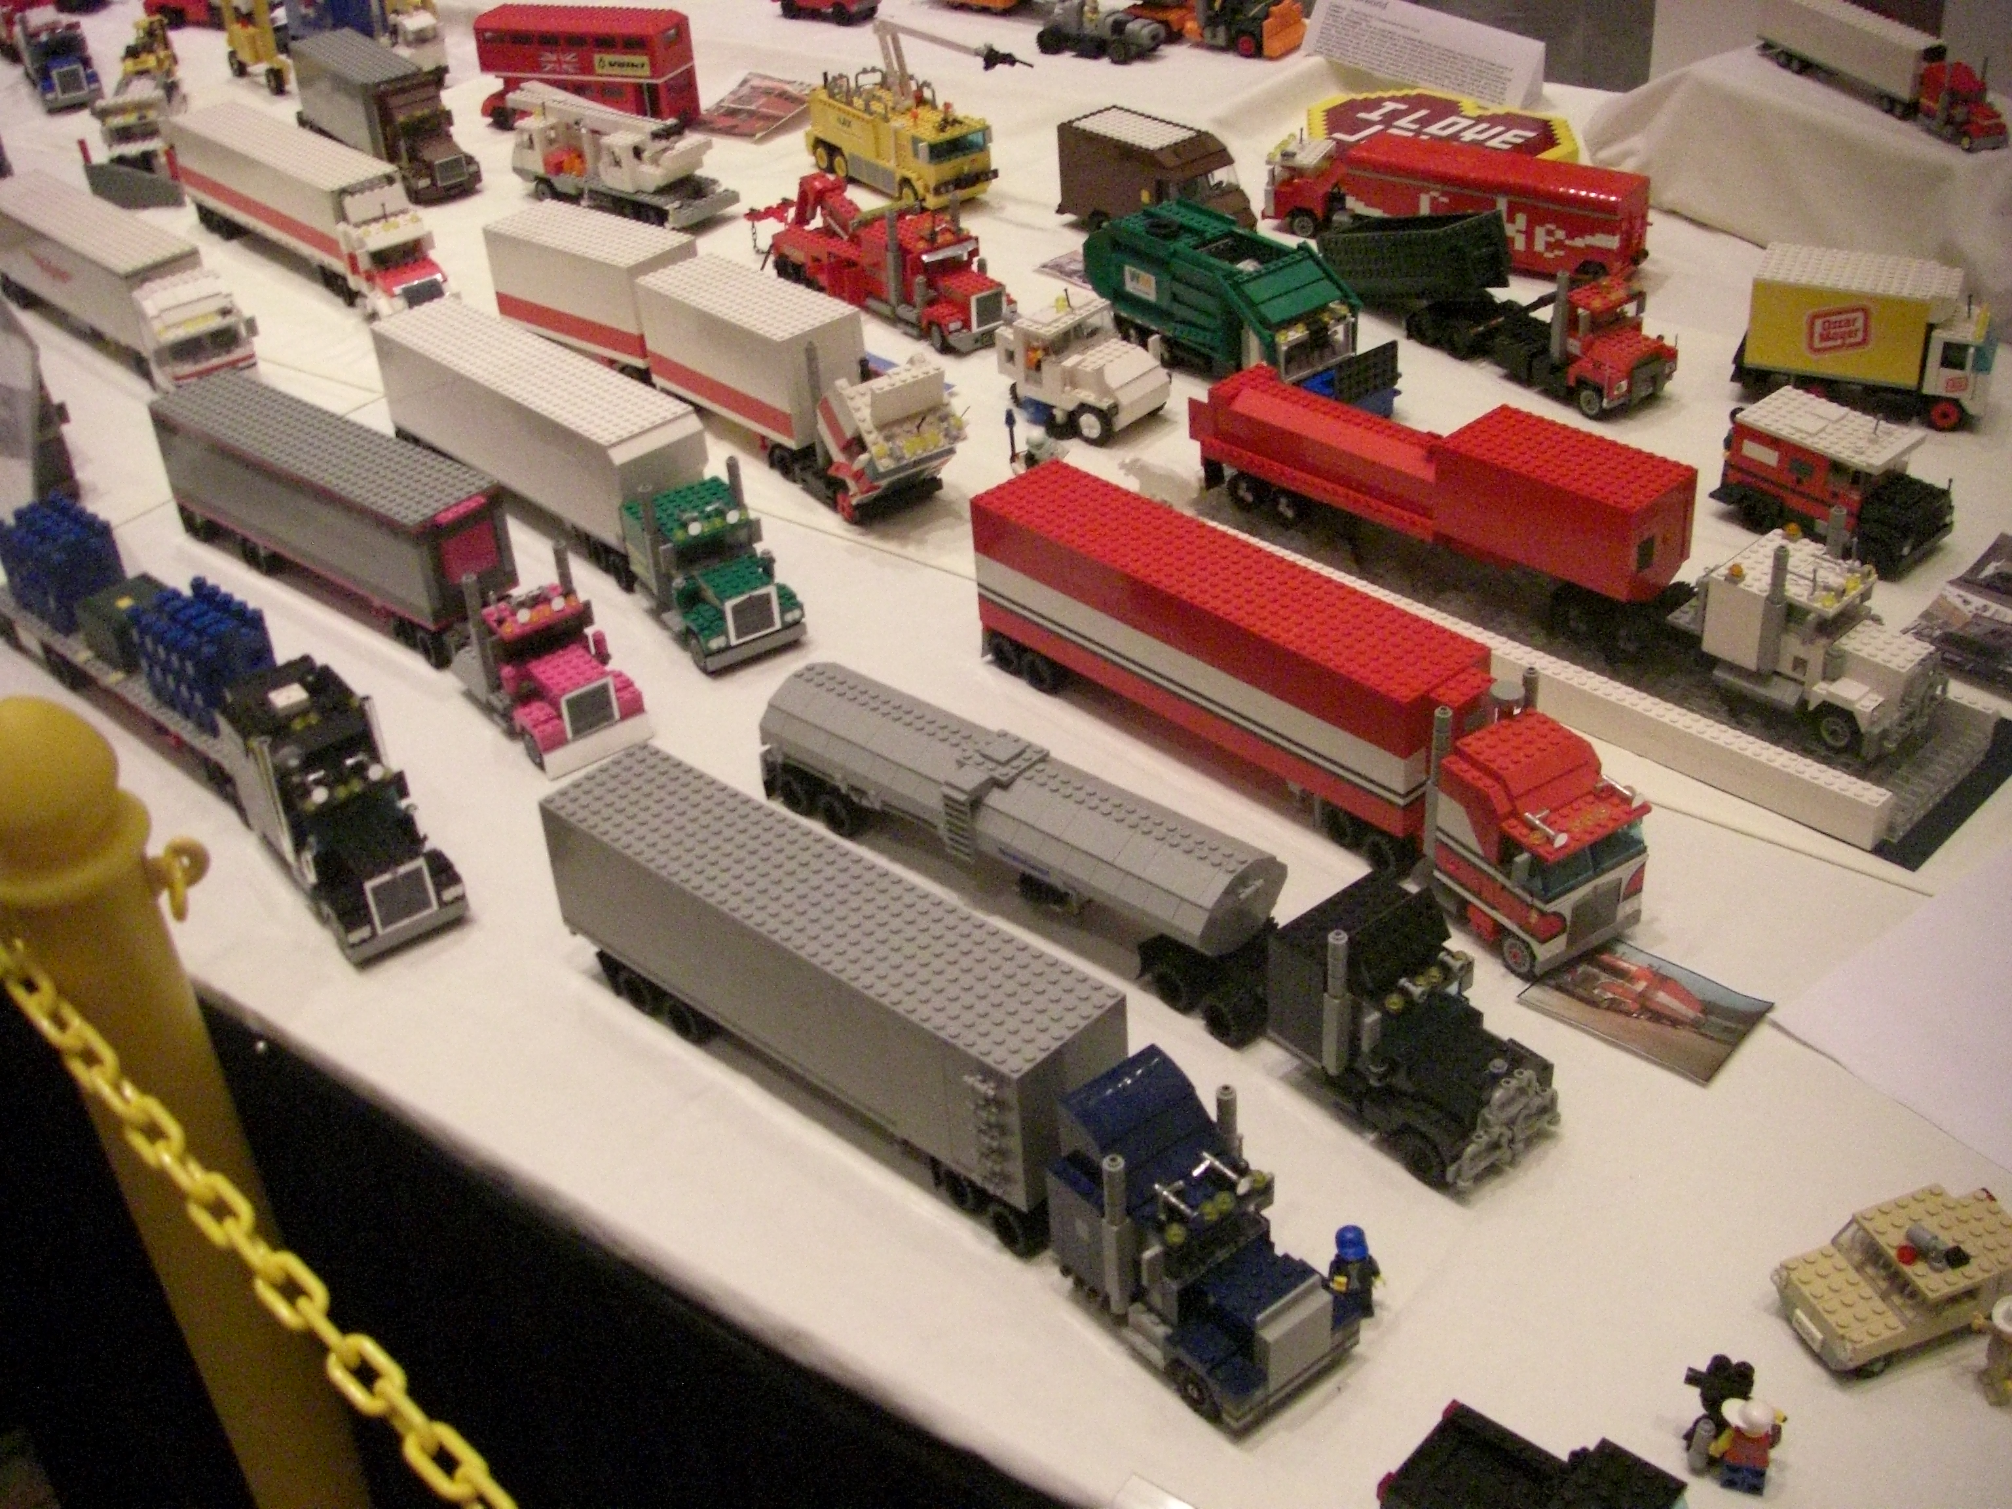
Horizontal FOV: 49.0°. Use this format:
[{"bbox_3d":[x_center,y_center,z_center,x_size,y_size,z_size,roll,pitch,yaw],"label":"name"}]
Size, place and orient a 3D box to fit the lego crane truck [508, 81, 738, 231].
[{"bbox_3d":[-0.366,-0.552,2.032,0.268,0.088,0.075,26,44,37],"label":"lego crane truck"}]

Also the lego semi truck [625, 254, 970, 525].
[{"bbox_3d":[-0.141,-0.249,1.496,0.073,0.104,0.281,-28,40,-31],"label":"lego semi truck"}]

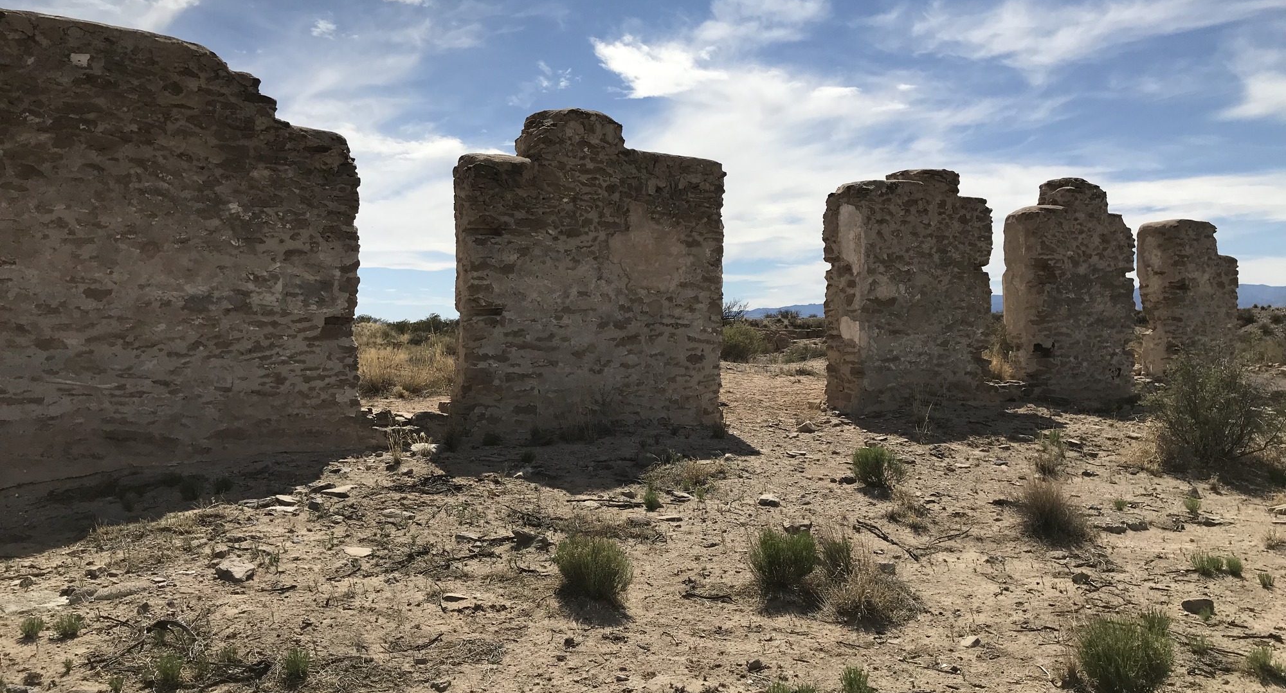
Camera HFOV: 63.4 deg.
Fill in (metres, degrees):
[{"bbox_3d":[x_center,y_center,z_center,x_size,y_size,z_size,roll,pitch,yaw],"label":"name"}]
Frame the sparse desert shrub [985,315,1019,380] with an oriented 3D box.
[{"bbox_3d":[7.621,0.054,21.991,0.934,1.401,0.841,0,2,0],"label":"sparse desert shrub"}]

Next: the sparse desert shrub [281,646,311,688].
[{"bbox_3d":[-1.426,1.314,4.285,0.116,0.142,0.110,0,1,-19],"label":"sparse desert shrub"}]

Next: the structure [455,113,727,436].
[{"bbox_3d":[-0.631,-0.895,13.030,3.602,3.872,0.650,-1,2,-33],"label":"structure"}]

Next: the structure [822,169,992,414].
[{"bbox_3d":[4.190,-0.858,16.193,2.827,3.625,0.700,-1,2,-33],"label":"structure"}]

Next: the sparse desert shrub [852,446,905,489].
[{"bbox_3d":[1.966,0.987,8.658,0.443,0.327,0.399,0,2,0],"label":"sparse desert shrub"}]

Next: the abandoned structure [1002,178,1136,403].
[{"bbox_3d":[7.551,-0.995,18.373,2.793,3.778,0.700,-1,2,-33],"label":"abandoned structure"}]

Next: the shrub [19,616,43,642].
[{"bbox_3d":[-2.901,1.335,4.934,0.109,0.099,0.109,0,2,0],"label":"shrub"}]

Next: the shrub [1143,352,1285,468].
[{"bbox_3d":[5.766,0.611,10.443,1.464,1.071,1.318,1,2,29],"label":"shrub"}]

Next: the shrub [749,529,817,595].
[{"bbox_3d":[0.767,1.175,5.686,0.360,0.338,0.342,0,2,0],"label":"shrub"}]

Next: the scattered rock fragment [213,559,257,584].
[{"bbox_3d":[-2.229,1.220,5.677,0.230,0.100,0.173,0,2,0],"label":"scattered rock fragment"}]

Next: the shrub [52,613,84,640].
[{"bbox_3d":[-2.626,1.271,4.751,0.142,0.106,0.128,0,2,0],"label":"shrub"}]

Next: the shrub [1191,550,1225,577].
[{"bbox_3d":[3.269,1.243,6.016,0.198,0.134,0.168,0,2,0],"label":"shrub"}]

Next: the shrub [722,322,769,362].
[{"bbox_3d":[2.306,-0.108,24.988,1.400,0.917,1.330,0,2,0],"label":"shrub"}]

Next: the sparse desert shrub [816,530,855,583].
[{"bbox_3d":[1.060,1.143,5.715,0.215,0.272,0.194,0,2,0],"label":"sparse desert shrub"}]

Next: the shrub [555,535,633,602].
[{"bbox_3d":[-0.266,1.178,5.619,0.418,0.311,0.397,0,1,-3],"label":"shrub"}]

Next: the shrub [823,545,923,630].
[{"bbox_3d":[1.158,1.187,5.268,0.489,0.320,0.440,0,1,12],"label":"shrub"}]

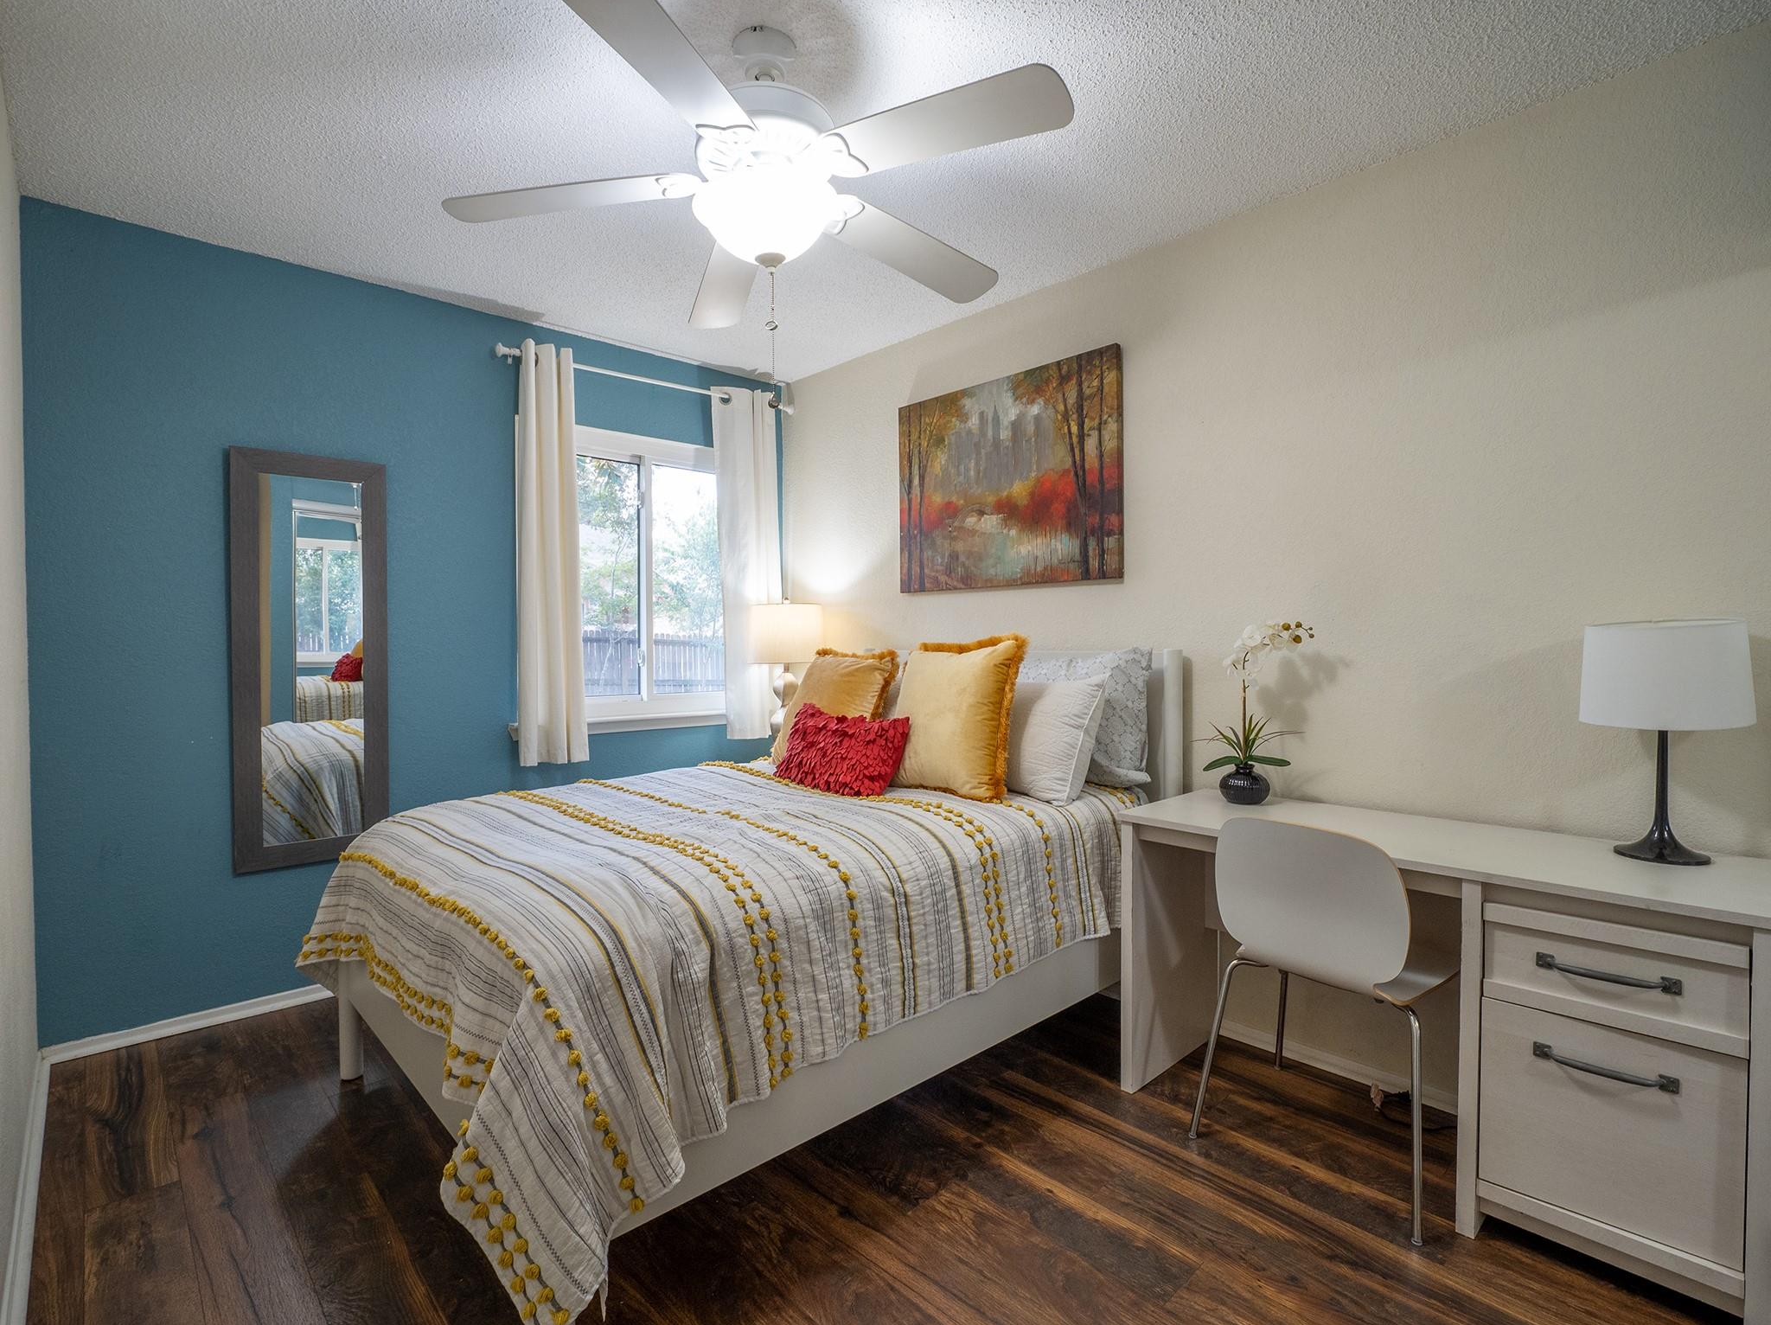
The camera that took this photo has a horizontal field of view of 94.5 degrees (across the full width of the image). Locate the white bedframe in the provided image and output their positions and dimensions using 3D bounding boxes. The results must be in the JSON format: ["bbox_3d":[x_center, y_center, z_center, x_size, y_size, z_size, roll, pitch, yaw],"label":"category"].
[{"bbox_3d":[-0.291,0.552,2.383,1.985,1.155,1.453,-2,2,-43],"label":"white bedframe"}]

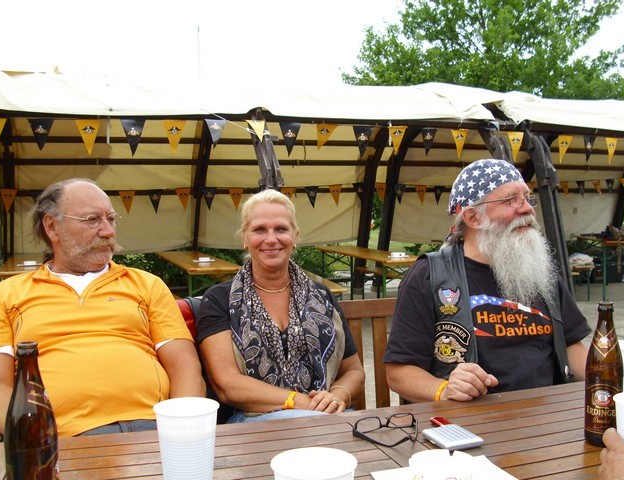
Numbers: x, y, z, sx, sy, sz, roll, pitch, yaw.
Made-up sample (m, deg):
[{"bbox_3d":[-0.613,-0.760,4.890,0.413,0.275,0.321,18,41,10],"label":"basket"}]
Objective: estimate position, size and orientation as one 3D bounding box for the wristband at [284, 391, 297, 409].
[{"bbox_3d":[-0.048,0.418,1.695,0.022,0.052,0.056,3,4,28],"label":"wristband"}]

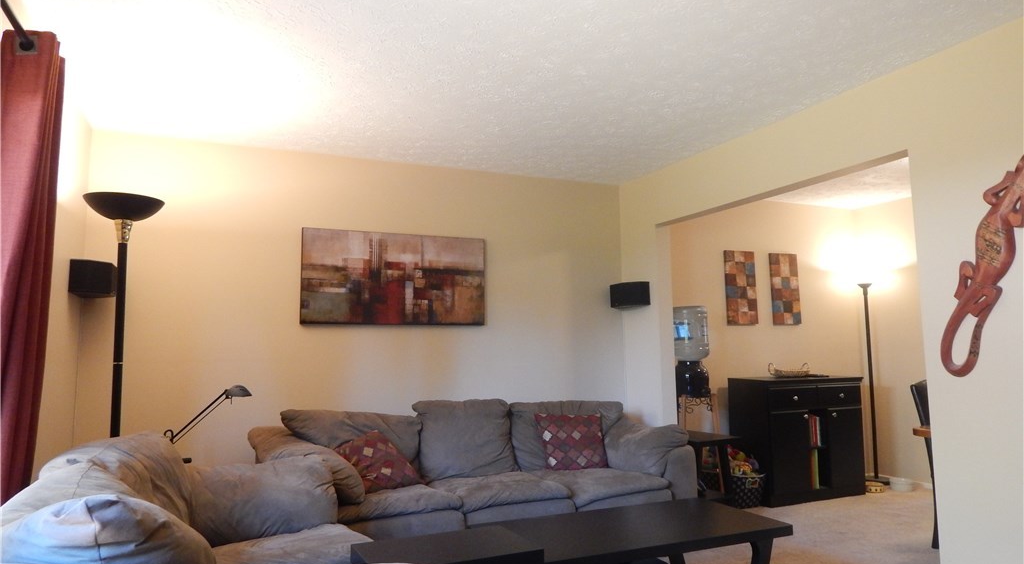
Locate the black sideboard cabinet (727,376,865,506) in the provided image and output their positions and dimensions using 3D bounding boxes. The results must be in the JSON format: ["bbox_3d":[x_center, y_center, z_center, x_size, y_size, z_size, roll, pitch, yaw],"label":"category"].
[{"bbox_3d":[2.271,1.228,5.403,1.020,0.918,0.430,2,-7,-24],"label":"black sideboard cabinet"}]

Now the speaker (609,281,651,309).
[{"bbox_3d":[0.866,0.098,5.004,0.280,0.162,0.180,-3,-7,25],"label":"speaker"}]

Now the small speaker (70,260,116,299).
[{"bbox_3d":[-2.205,-0.015,3.576,0.175,0.162,0.265,-3,-7,25],"label":"small speaker"}]

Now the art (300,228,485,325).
[{"bbox_3d":[-0.765,-0.018,4.550,1.240,0.610,0.035,2,-7,-24],"label":"art"}]

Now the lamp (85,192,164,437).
[{"bbox_3d":[-1.705,0.548,2.910,0.315,1.830,0.315,2,-7,-24],"label":"lamp"}]

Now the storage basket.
[{"bbox_3d":[1.667,1.545,5.089,0.320,0.235,0.290,2,-7,-24],"label":"storage basket"}]

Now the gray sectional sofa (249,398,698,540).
[{"bbox_3d":[-0.198,1.150,4.118,2.500,0.860,0.970,2,-7,-24],"label":"gray sectional sofa"}]

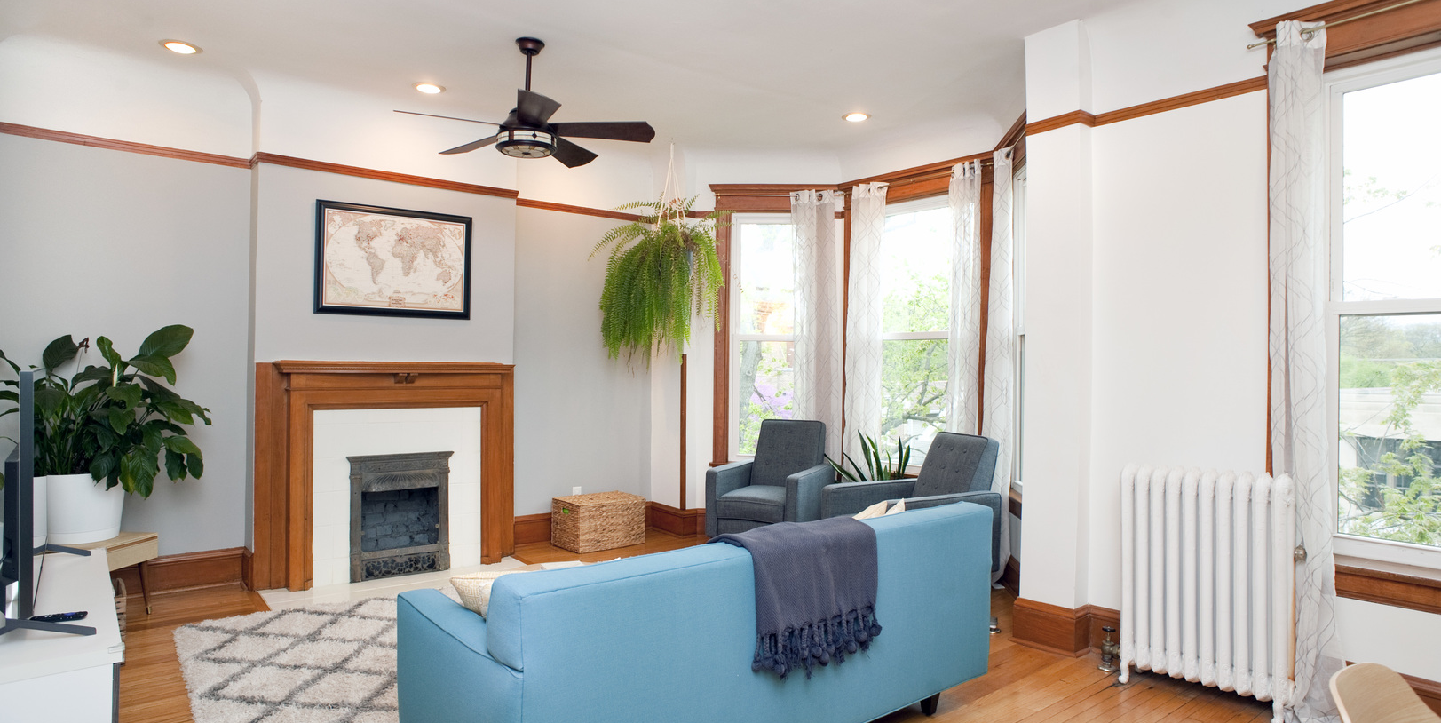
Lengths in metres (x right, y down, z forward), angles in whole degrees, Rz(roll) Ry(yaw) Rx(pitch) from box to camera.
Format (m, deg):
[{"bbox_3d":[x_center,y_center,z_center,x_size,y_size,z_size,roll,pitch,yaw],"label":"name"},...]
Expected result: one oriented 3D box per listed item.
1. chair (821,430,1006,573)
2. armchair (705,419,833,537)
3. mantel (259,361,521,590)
[{"bbox_3d":[1.190,0.943,4.910,0.870,0.947,0.685,1,0,-22],"label":"chair"},{"bbox_3d":[0.400,0.941,5.875,0.685,0.947,0.870,0,0,25],"label":"armchair"},{"bbox_3d":[-2.087,0.688,5.193,1.610,1.390,0.220,1,0,-37],"label":"mantel"}]

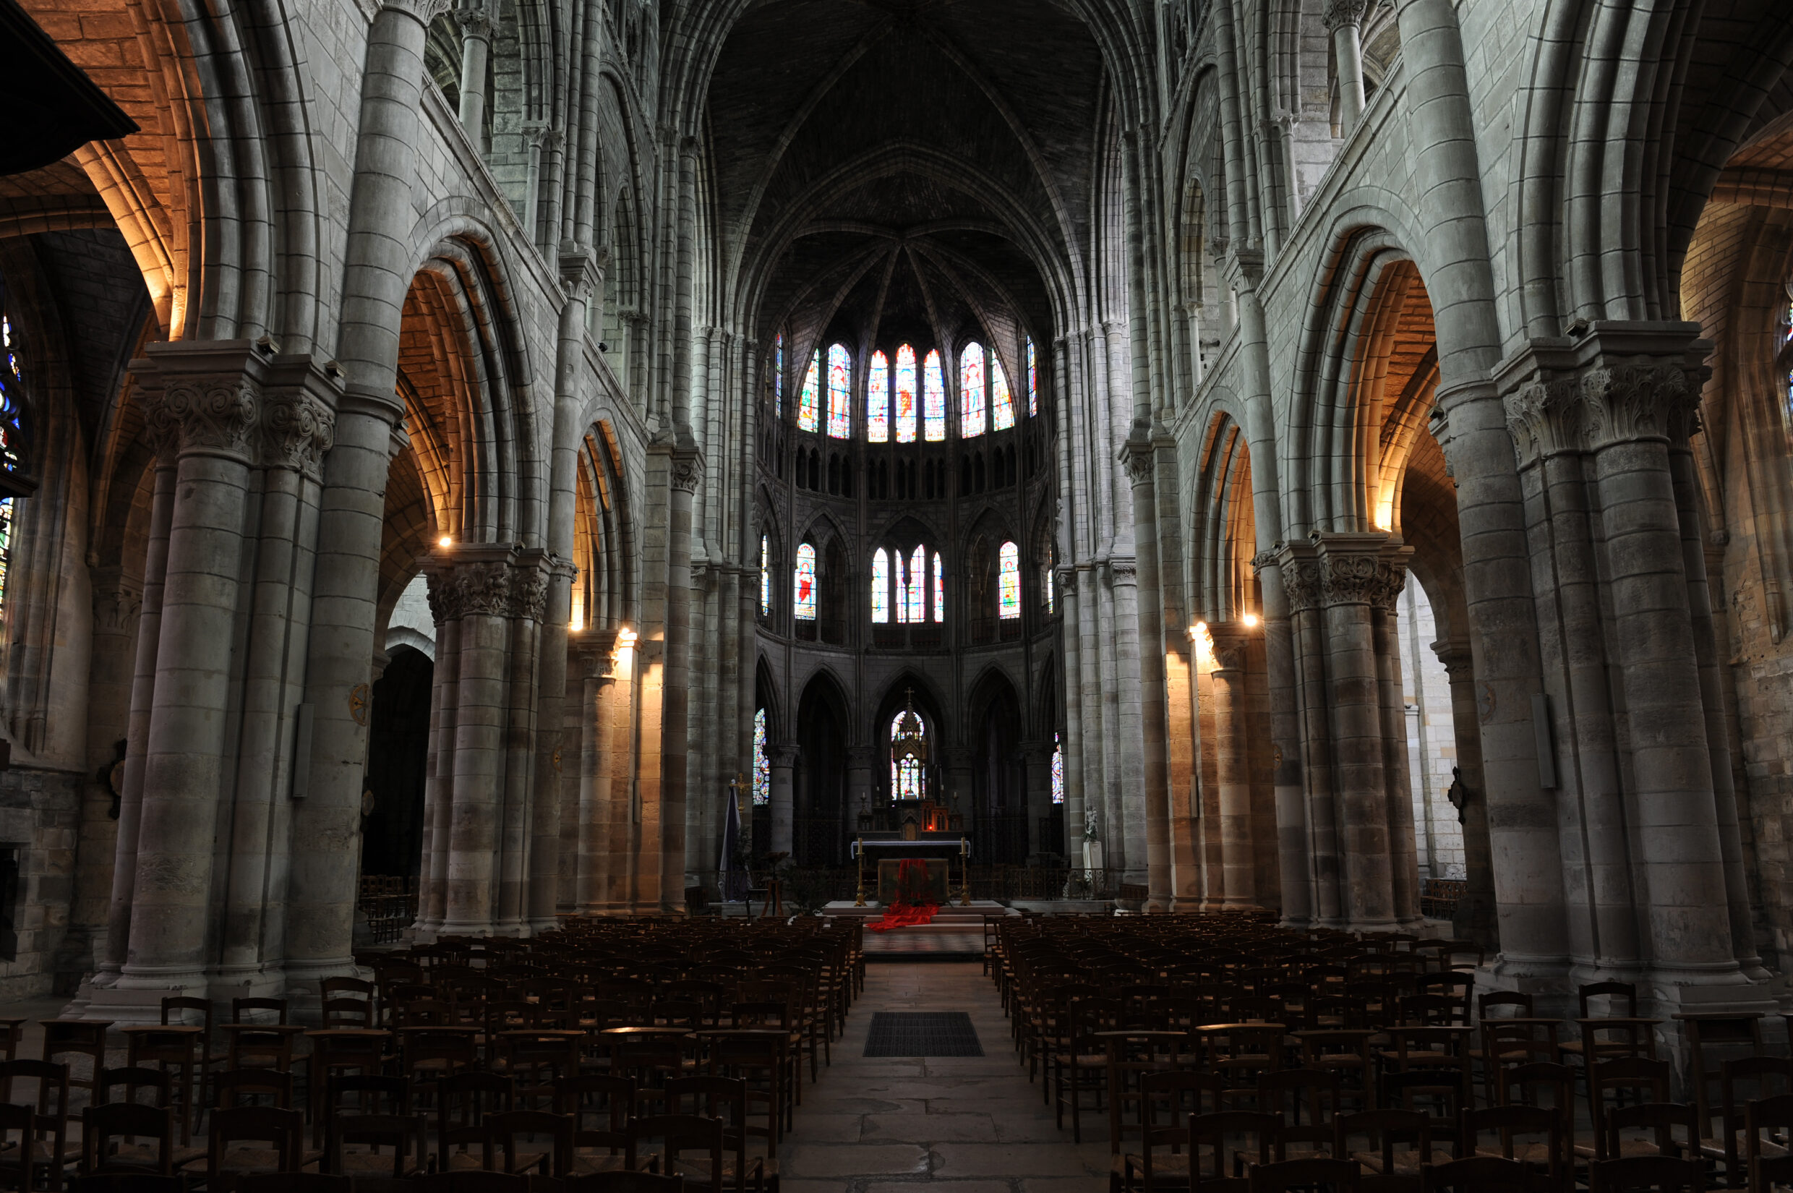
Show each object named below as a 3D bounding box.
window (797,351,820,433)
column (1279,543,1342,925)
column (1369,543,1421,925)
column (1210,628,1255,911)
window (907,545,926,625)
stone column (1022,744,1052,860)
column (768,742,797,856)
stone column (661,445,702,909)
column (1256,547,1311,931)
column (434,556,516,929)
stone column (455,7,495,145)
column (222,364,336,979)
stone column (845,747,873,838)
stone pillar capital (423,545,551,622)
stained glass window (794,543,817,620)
[{"bbox_3d":[-3.323,-8.080,45.382,0.970,3.800,0.250,8,-15,-34],"label":"window"},{"bbox_3d":[5.805,1.811,16.431,0.600,5.227,0.600,0,-11,0],"label":"column"},{"bbox_3d":[6.540,1.736,15.796,0.380,5.050,0.380,-1,-12,1],"label":"column"},{"bbox_3d":[6.386,3.208,22.887,0.740,5.300,0.740,0,-12,1],"label":"column"},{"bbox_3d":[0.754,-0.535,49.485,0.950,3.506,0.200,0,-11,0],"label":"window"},{"bbox_3d":[4.932,7.294,41.753,1.050,4.245,1.050,0,-11,0],"label":"stone column"},{"bbox_3d":[-3.948,7.308,41.831,1.050,4.253,1.050,0,-11,0],"label":"column"},{"bbox_3d":[-4.125,1.387,22.635,0.520,8.950,0.520,-1,-12,1],"label":"stone column"},{"bbox_3d":[5.511,1.956,17.017,0.520,5.369,0.520,0,-11,0],"label":"column"},{"bbox_3d":[-5.774,1.898,16.313,0.900,5.318,0.900,0,-11,0],"label":"column"},{"bbox_3d":[-5.408,-6.355,15.255,0.400,2.570,0.400,-1,-12,1],"label":"stone column"},{"bbox_3d":[-5.258,0.484,10.066,0.500,5.251,0.500,0,-11,0],"label":"column"},{"bbox_3d":[-1.240,7.060,39.914,0.980,4.040,0.980,-1,-12,1],"label":"stone column"},{"bbox_3d":[-5.765,-0.121,17.091,1.600,1.000,1.300,0,-12,1],"label":"stone pillar capital"},{"bbox_3d":[-3.675,-0.619,48.214,1.000,3.273,0.200,5,-12,-26],"label":"stained glass window"}]

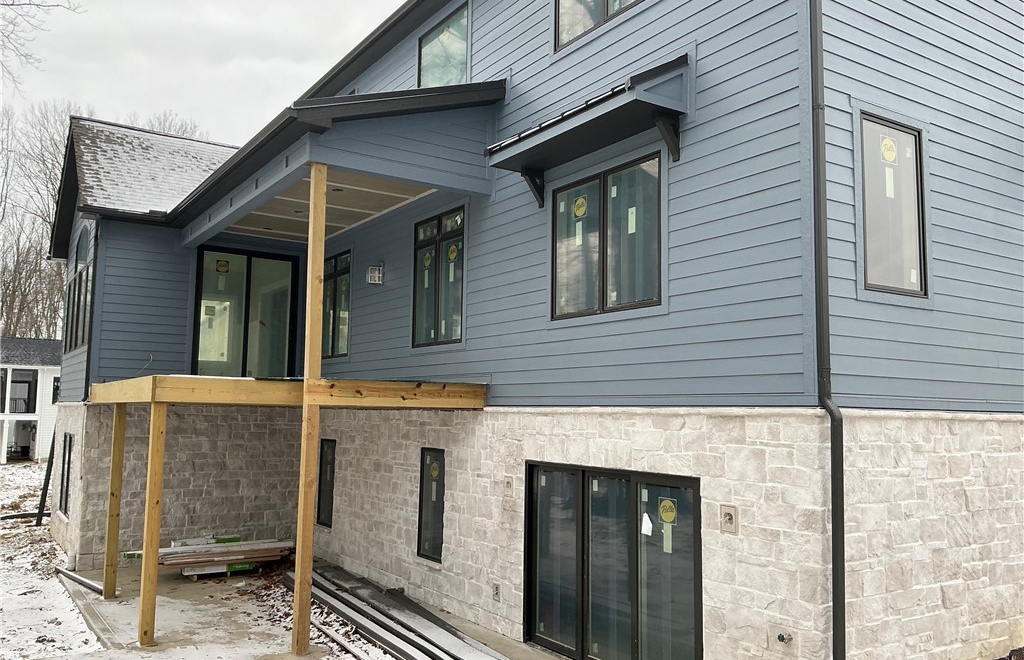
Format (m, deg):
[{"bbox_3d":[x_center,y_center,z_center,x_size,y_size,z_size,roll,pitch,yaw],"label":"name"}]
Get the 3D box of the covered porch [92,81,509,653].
[{"bbox_3d":[-3.520,0.364,11.878,3.668,6.760,6.602,4,-7,-34],"label":"covered porch"}]

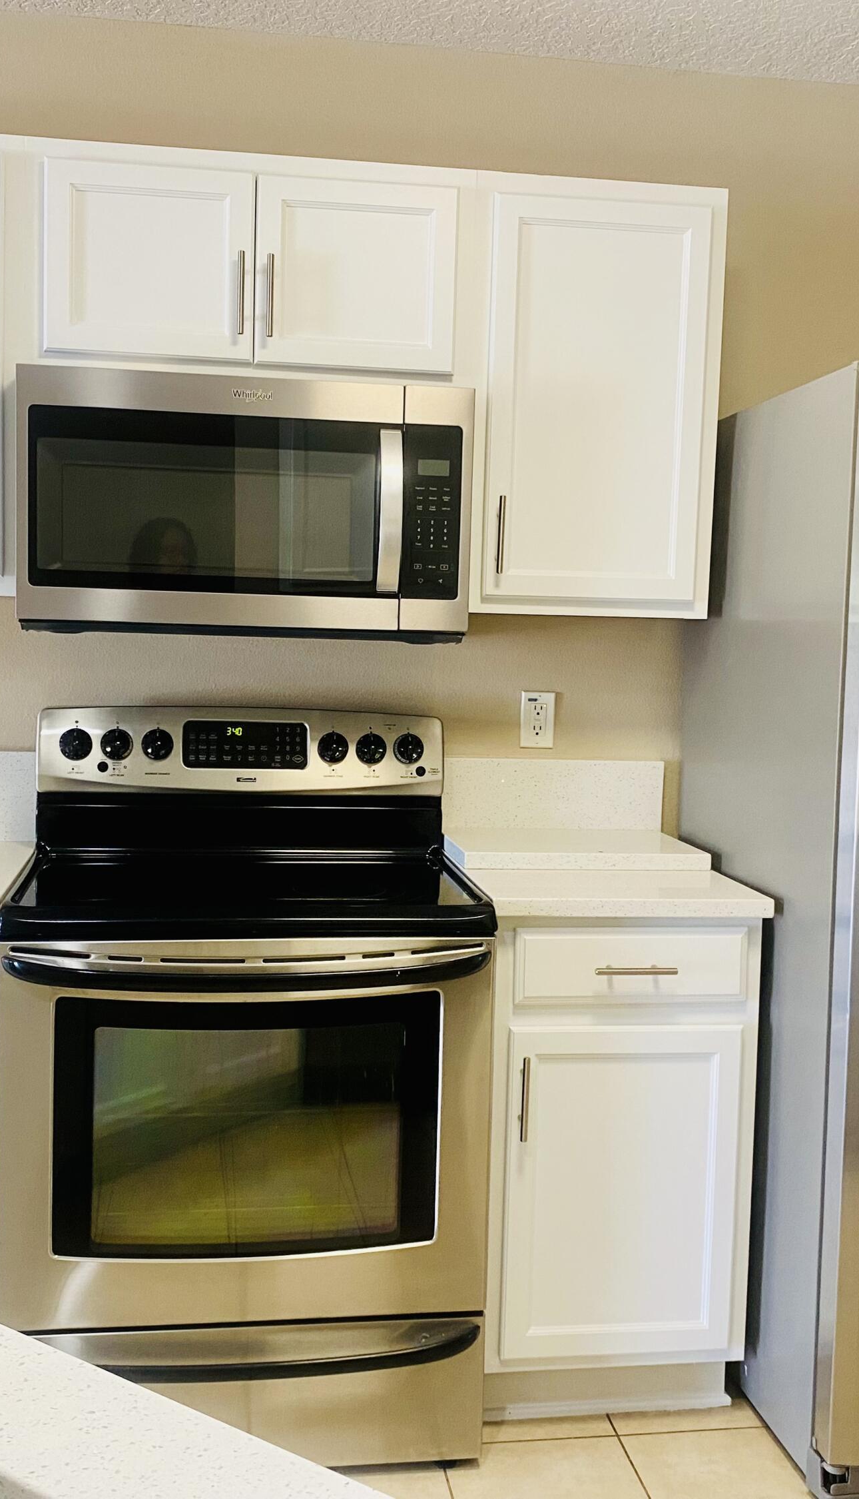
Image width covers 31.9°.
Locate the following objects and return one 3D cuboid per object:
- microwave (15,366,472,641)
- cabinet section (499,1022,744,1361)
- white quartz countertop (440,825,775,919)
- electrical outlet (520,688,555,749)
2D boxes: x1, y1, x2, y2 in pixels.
[{"bbox_3d":[-0.329,-0.419,2.700,0.756,0.431,0.415,1,4,-9],"label":"microwave"},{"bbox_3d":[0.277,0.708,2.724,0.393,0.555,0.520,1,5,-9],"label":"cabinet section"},{"bbox_3d":[0.287,0.218,2.731,0.467,0.052,0.641,1,4,-9],"label":"white quartz countertop"},{"bbox_3d":[0.220,-0.058,3.020,0.070,0.115,0.009,1,4,-9],"label":"electrical outlet"}]

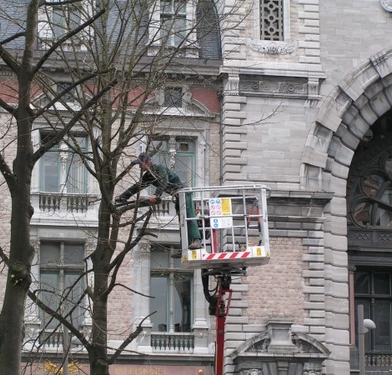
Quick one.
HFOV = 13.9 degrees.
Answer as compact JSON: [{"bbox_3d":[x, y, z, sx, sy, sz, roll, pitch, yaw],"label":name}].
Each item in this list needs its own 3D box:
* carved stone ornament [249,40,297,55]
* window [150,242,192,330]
[{"bbox_3d":[2.898,-5.302,60.726,1.811,0.420,0.220,2,-12,-11],"label":"carved stone ornament"},{"bbox_3d":[-0.898,3.702,59.099,1.516,3.231,0.250,2,-12,-11],"label":"window"}]

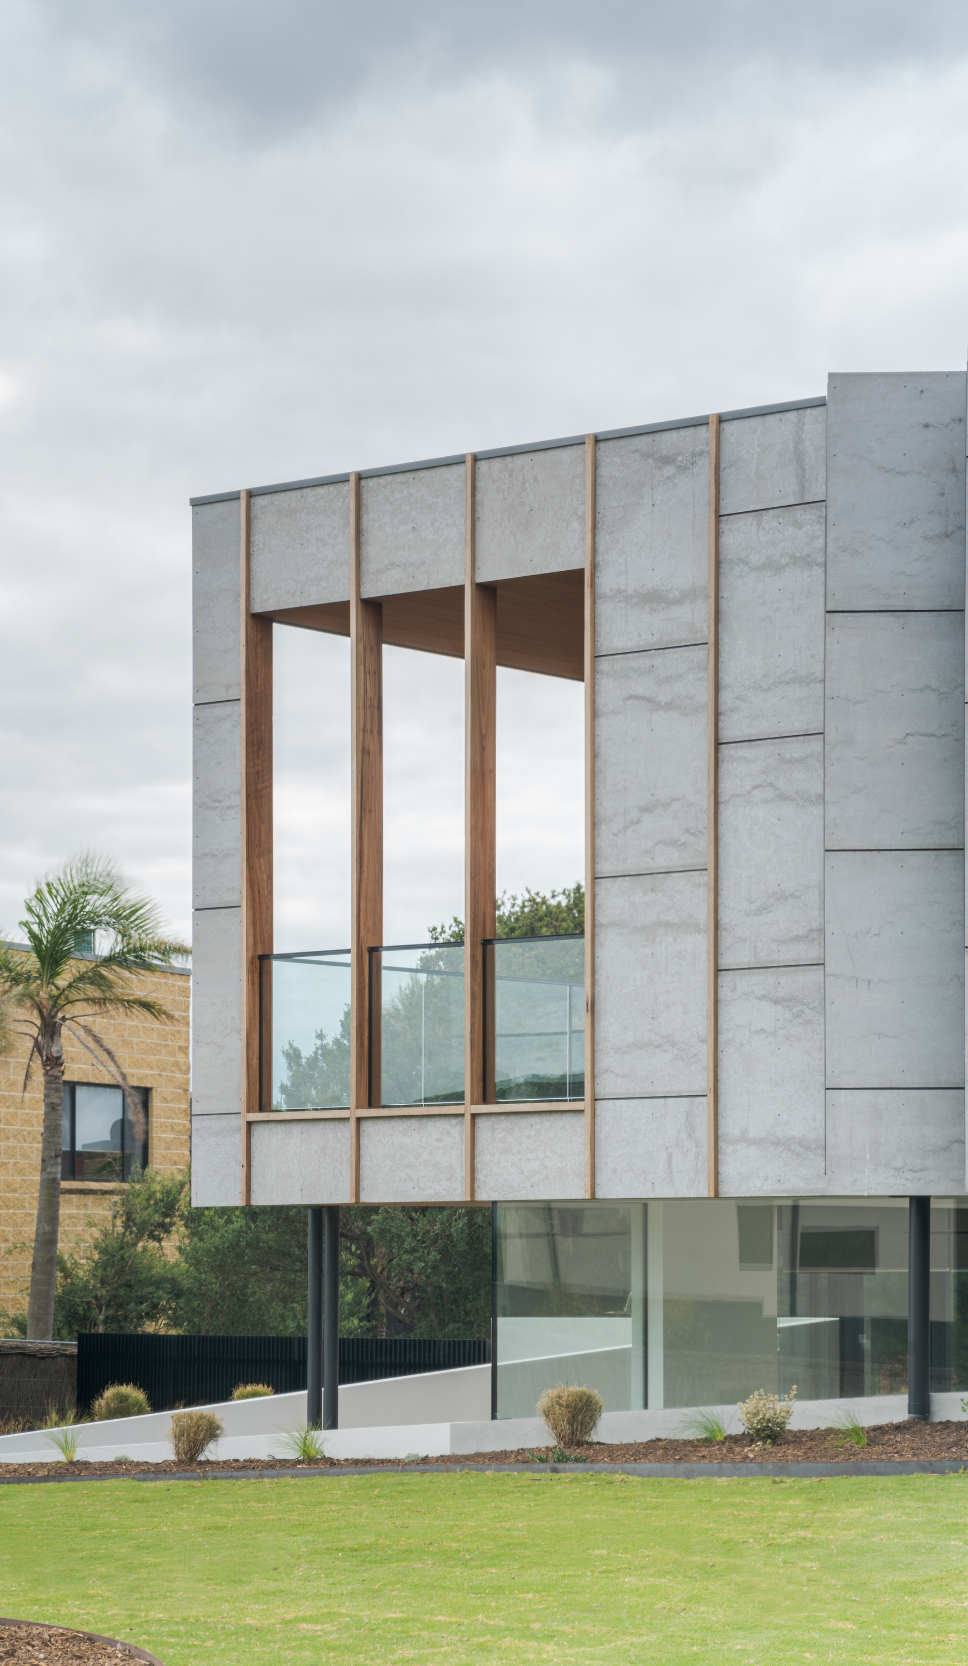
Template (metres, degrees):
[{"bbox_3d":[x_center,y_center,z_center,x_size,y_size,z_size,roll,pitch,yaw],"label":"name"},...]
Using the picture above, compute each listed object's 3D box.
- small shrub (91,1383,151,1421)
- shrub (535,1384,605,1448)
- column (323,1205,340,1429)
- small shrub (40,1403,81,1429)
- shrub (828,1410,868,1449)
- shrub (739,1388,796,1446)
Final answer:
[{"bbox_3d":[-2.358,3.731,25.610,0.358,0.297,0.370,0,-6,0],"label":"small shrub"},{"bbox_3d":[0.449,3.075,20.784,0.355,0.323,0.340,0,-6,0],"label":"shrub"},{"bbox_3d":[-0.881,2.827,22.754,0.088,1.350,0.088,0,-6,0],"label":"column"},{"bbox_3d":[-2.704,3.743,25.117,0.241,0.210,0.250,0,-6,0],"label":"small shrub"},{"bbox_3d":[1.802,2.950,19.454,0.182,0.188,0.200,0,-6,0],"label":"shrub"},{"bbox_3d":[1.434,2.948,19.897,0.277,0.290,0.290,0,-6,0],"label":"shrub"}]

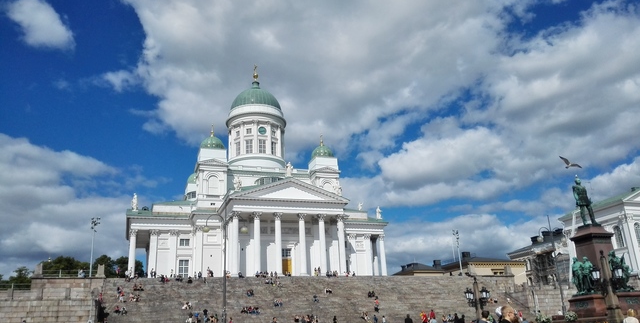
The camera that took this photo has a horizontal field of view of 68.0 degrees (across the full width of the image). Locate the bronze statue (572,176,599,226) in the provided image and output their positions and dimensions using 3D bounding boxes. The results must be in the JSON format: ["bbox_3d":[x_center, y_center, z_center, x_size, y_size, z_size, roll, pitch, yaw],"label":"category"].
[{"bbox_3d":[17.503,2.620,31.223,1.050,3.331,0.900,4,-19,-19],"label":"bronze statue"}]

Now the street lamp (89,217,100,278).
[{"bbox_3d":[-28.787,10.853,60.361,1.300,7.842,1.200,4,-19,-19],"label":"street lamp"}]

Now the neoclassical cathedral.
[{"bbox_3d":[-17.114,1.642,128.459,61.500,62.000,61.500,4,-19,-19],"label":"neoclassical cathedral"}]

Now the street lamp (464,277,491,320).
[{"bbox_3d":[10.415,9.499,30.941,1.600,3.915,0.850,4,-19,-19],"label":"street lamp"}]

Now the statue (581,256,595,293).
[{"bbox_3d":[16.193,6.833,28.690,0.620,2.080,0.720,10,-22,-33],"label":"statue"}]

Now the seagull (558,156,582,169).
[{"bbox_3d":[10.552,0.042,20.000,1.150,0.270,0.420,28,-23,-33],"label":"seagull"}]

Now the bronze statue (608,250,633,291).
[{"bbox_3d":[17.957,6.540,28.423,1.150,2.392,1.000,4,-19,-19],"label":"bronze statue"}]

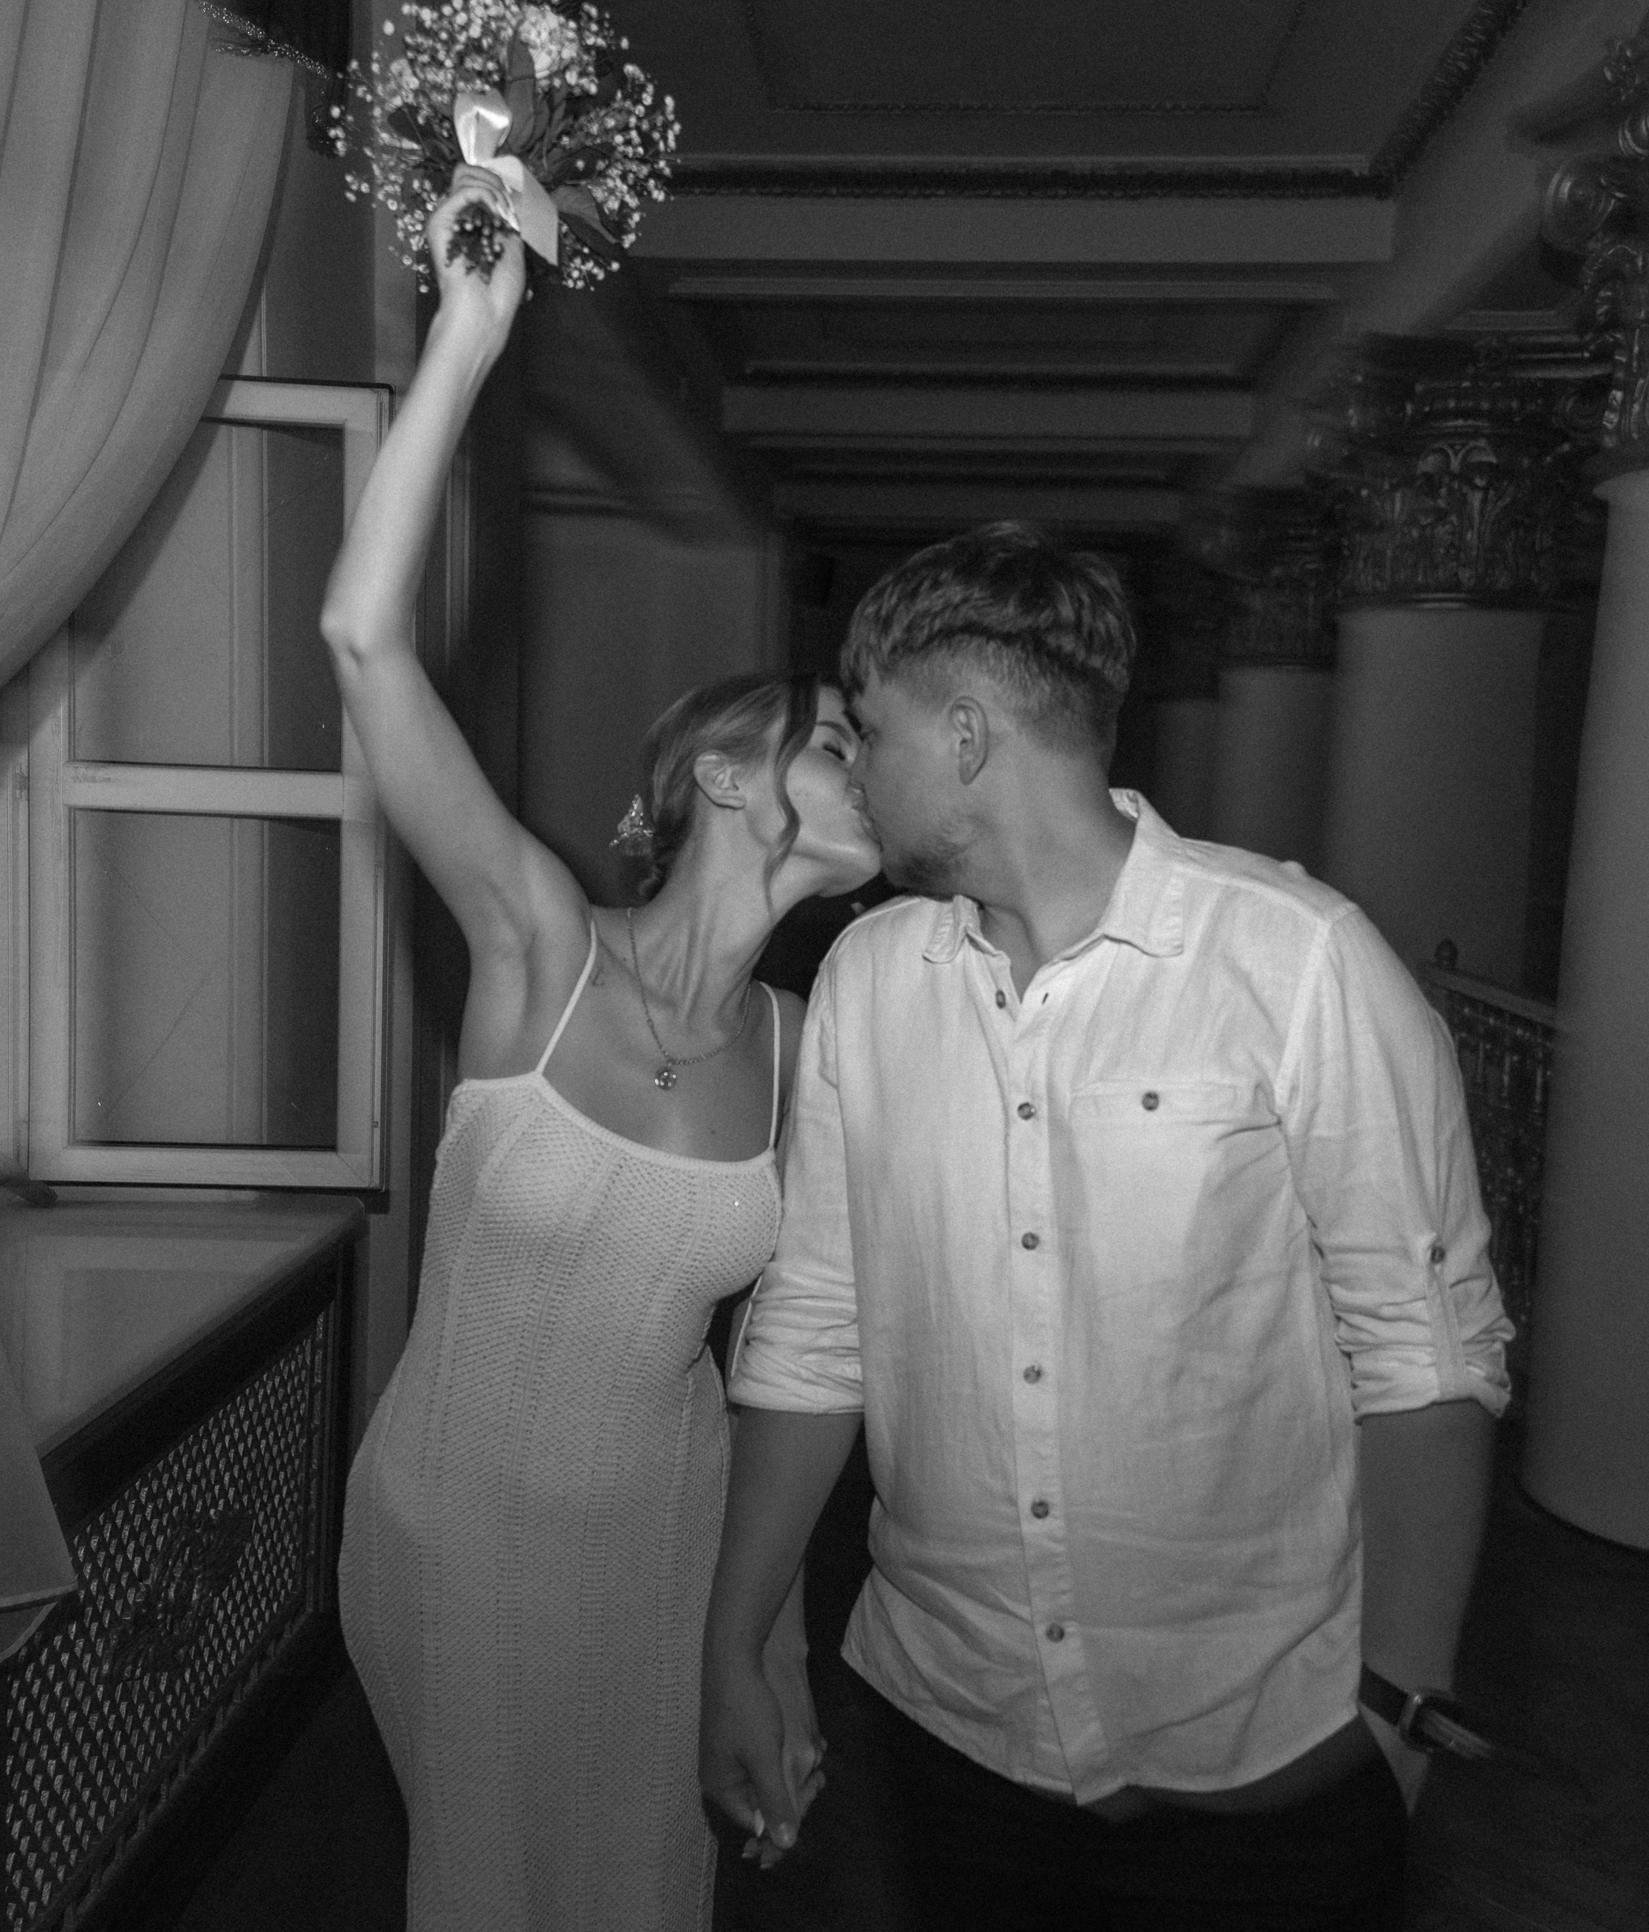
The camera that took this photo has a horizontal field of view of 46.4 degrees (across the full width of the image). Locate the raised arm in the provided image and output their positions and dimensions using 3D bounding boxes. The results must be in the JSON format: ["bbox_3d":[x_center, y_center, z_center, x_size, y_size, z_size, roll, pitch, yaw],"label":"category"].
[{"bbox_3d":[-0.297,-0.298,1.550,0.220,0.690,0.170,1,5,-6],"label":"raised arm"}]

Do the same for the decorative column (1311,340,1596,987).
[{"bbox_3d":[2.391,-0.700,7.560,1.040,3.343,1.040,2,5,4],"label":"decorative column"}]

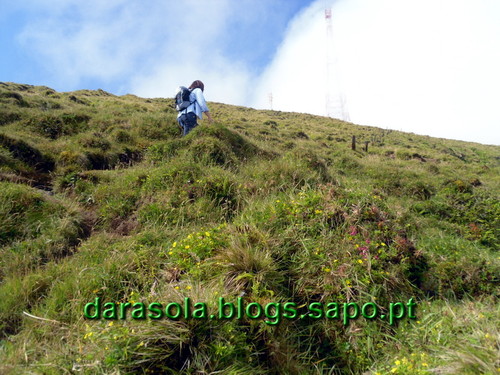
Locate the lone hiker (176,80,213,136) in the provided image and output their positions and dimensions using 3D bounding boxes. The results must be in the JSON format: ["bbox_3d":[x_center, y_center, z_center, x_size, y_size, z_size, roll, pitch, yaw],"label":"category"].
[{"bbox_3d":[-0.930,-1.100,6.800,0.640,1.500,0.540,10,-17,-40],"label":"lone hiker"}]

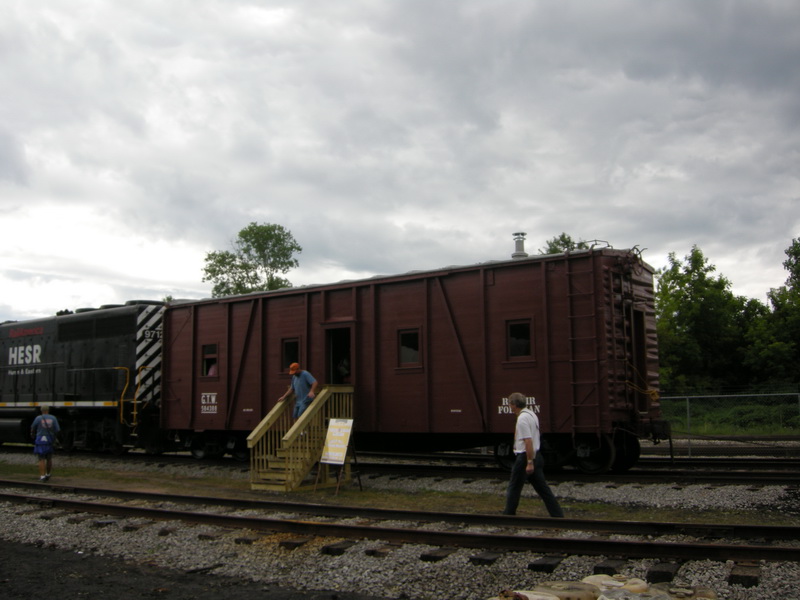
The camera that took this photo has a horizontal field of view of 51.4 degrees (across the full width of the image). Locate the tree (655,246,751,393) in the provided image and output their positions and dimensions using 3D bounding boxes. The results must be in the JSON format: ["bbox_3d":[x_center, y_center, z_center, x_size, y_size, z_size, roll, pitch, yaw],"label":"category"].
[{"bbox_3d":[14.925,1.904,40.424,4.700,9.155,4.500,-4,-8,20],"label":"tree"}]

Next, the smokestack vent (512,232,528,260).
[{"bbox_3d":[2.506,-1.133,17.300,0.320,0.540,0.320,-1,-7,0],"label":"smokestack vent"}]

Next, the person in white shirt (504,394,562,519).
[{"bbox_3d":[1.782,2.148,11.380,0.800,1.720,0.550,-4,-8,27],"label":"person in white shirt"}]

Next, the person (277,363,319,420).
[{"bbox_3d":[-2.093,2.165,17.463,0.600,1.700,0.500,-7,-10,41],"label":"person"}]

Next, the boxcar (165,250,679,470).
[{"bbox_3d":[-0.383,1.630,19.722,13.000,4.420,2.980,-6,-9,35],"label":"boxcar"}]

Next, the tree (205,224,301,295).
[{"bbox_3d":[-9.825,1.710,55.121,6.700,13.966,6.500,0,-7,-10],"label":"tree"}]

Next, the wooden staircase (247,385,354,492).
[{"bbox_3d":[-2.027,2.825,17.425,1.020,2.120,2.250,-6,-9,35],"label":"wooden staircase"}]

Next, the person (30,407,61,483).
[{"bbox_3d":[-8.067,3.260,18.959,0.620,1.740,0.420,2,-8,-24],"label":"person"}]

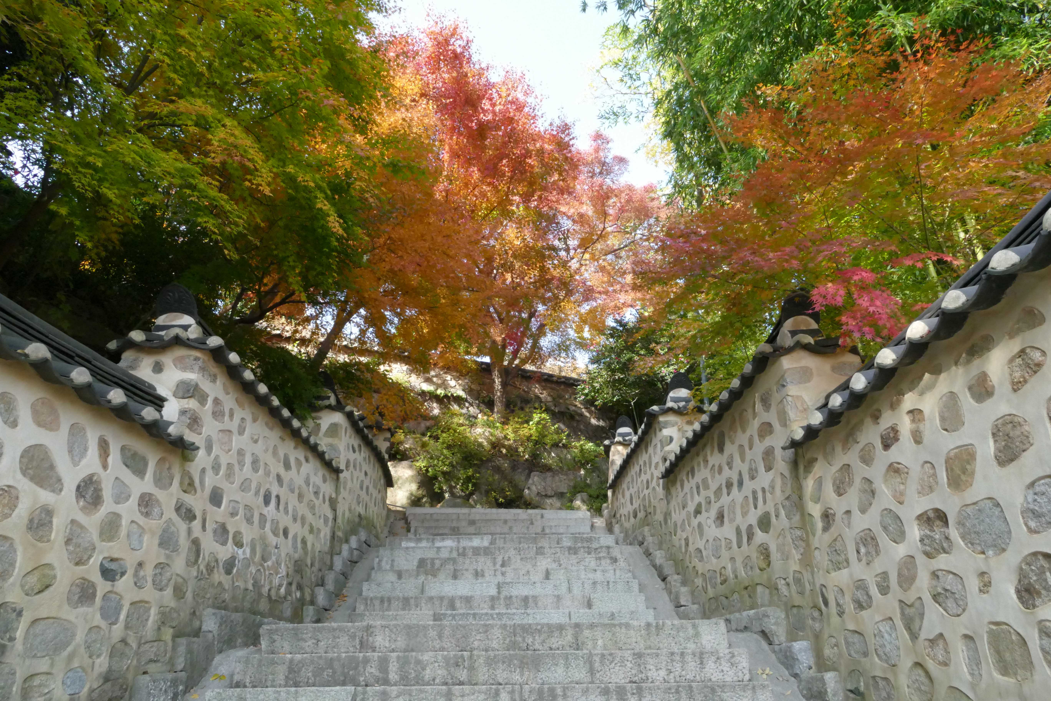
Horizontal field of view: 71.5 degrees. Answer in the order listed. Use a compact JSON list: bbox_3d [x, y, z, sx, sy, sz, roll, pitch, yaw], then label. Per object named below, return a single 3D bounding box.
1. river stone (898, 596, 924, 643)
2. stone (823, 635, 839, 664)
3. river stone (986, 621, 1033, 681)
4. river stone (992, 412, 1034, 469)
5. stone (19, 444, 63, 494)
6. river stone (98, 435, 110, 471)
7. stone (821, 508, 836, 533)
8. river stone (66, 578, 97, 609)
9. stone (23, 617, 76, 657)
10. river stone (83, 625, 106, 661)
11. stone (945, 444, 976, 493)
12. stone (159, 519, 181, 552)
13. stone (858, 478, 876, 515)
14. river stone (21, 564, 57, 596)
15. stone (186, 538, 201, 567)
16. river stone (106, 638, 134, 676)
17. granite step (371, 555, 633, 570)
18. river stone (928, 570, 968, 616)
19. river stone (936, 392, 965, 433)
[{"bbox_3d":[1.563,1.058,2.875,0.112,0.173,0.171,-1,-22,0],"label":"river stone"},{"bbox_3d":[1.578,1.517,3.702,0.090,0.124,0.208,-1,-21,0],"label":"stone"},{"bbox_3d":[1.582,0.962,2.337,0.109,0.168,0.205,-1,-21,0],"label":"river stone"},{"bbox_3d":[1.550,0.278,2.260,0.111,0.170,0.172,-1,-22,0],"label":"river stone"},{"bbox_3d":[-2.033,0.492,3.044,0.108,0.174,0.288,-1,-23,3],"label":"stone"},{"bbox_3d":[-1.889,0.453,3.222,0.080,0.163,0.076,-1,-22,0],"label":"river stone"},{"bbox_3d":[1.610,0.894,3.838,0.076,0.115,0.216,0,-23,0],"label":"stone"},{"bbox_3d":[-2.000,1.090,3.270,0.081,0.131,0.217,-1,-23,3],"label":"river stone"},{"bbox_3d":[-2.013,1.207,3.067,0.104,0.148,0.316,-1,-23,3],"label":"stone"},{"bbox_3d":[-1.868,1.244,3.108,0.089,0.133,0.196,0,-23,-1],"label":"river stone"},{"bbox_3d":[1.574,0.415,2.574,0.104,0.161,0.222,-1,-21,0],"label":"stone"},{"bbox_3d":[-1.970,1.014,4.010,0.096,0.170,0.236,-1,-23,3],"label":"stone"},{"bbox_3d":[1.596,0.666,3.335,0.096,0.162,0.189,0,-23,-1],"label":"stone"},{"bbox_3d":[-1.896,0.876,2.791,0.100,0.120,0.197,-1,-22,0],"label":"river stone"},{"bbox_3d":[-1.891,1.127,4.070,0.108,0.160,0.172,-1,-22,0],"label":"stone"},{"bbox_3d":[-1.881,1.393,3.313,0.111,0.155,0.261,0,-23,-1],"label":"river stone"},{"bbox_3d":[-0.236,2.323,7.832,2.650,0.155,0.360,0,-23,-1],"label":"granite step"},{"bbox_3d":[1.616,0.914,2.749,0.097,0.168,0.243,0,-23,0],"label":"river stone"},{"bbox_3d":[1.607,0.232,2.727,0.079,0.157,0.171,0,-23,0],"label":"river stone"}]

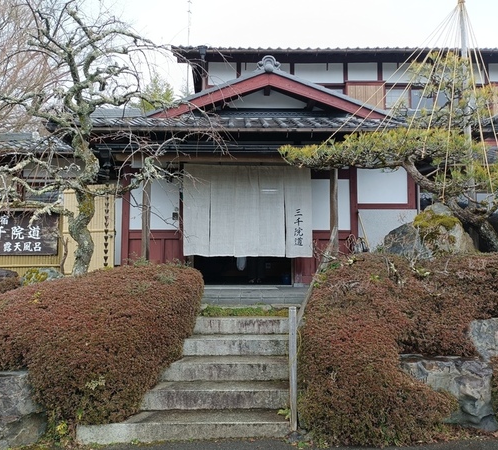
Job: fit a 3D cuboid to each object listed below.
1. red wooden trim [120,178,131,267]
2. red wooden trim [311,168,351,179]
[{"bbox_3d":[-2.160,-0.003,7.679,0.150,1.813,0.130,0,-3,0],"label":"red wooden trim"},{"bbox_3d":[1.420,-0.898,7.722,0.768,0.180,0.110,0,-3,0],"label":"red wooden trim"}]

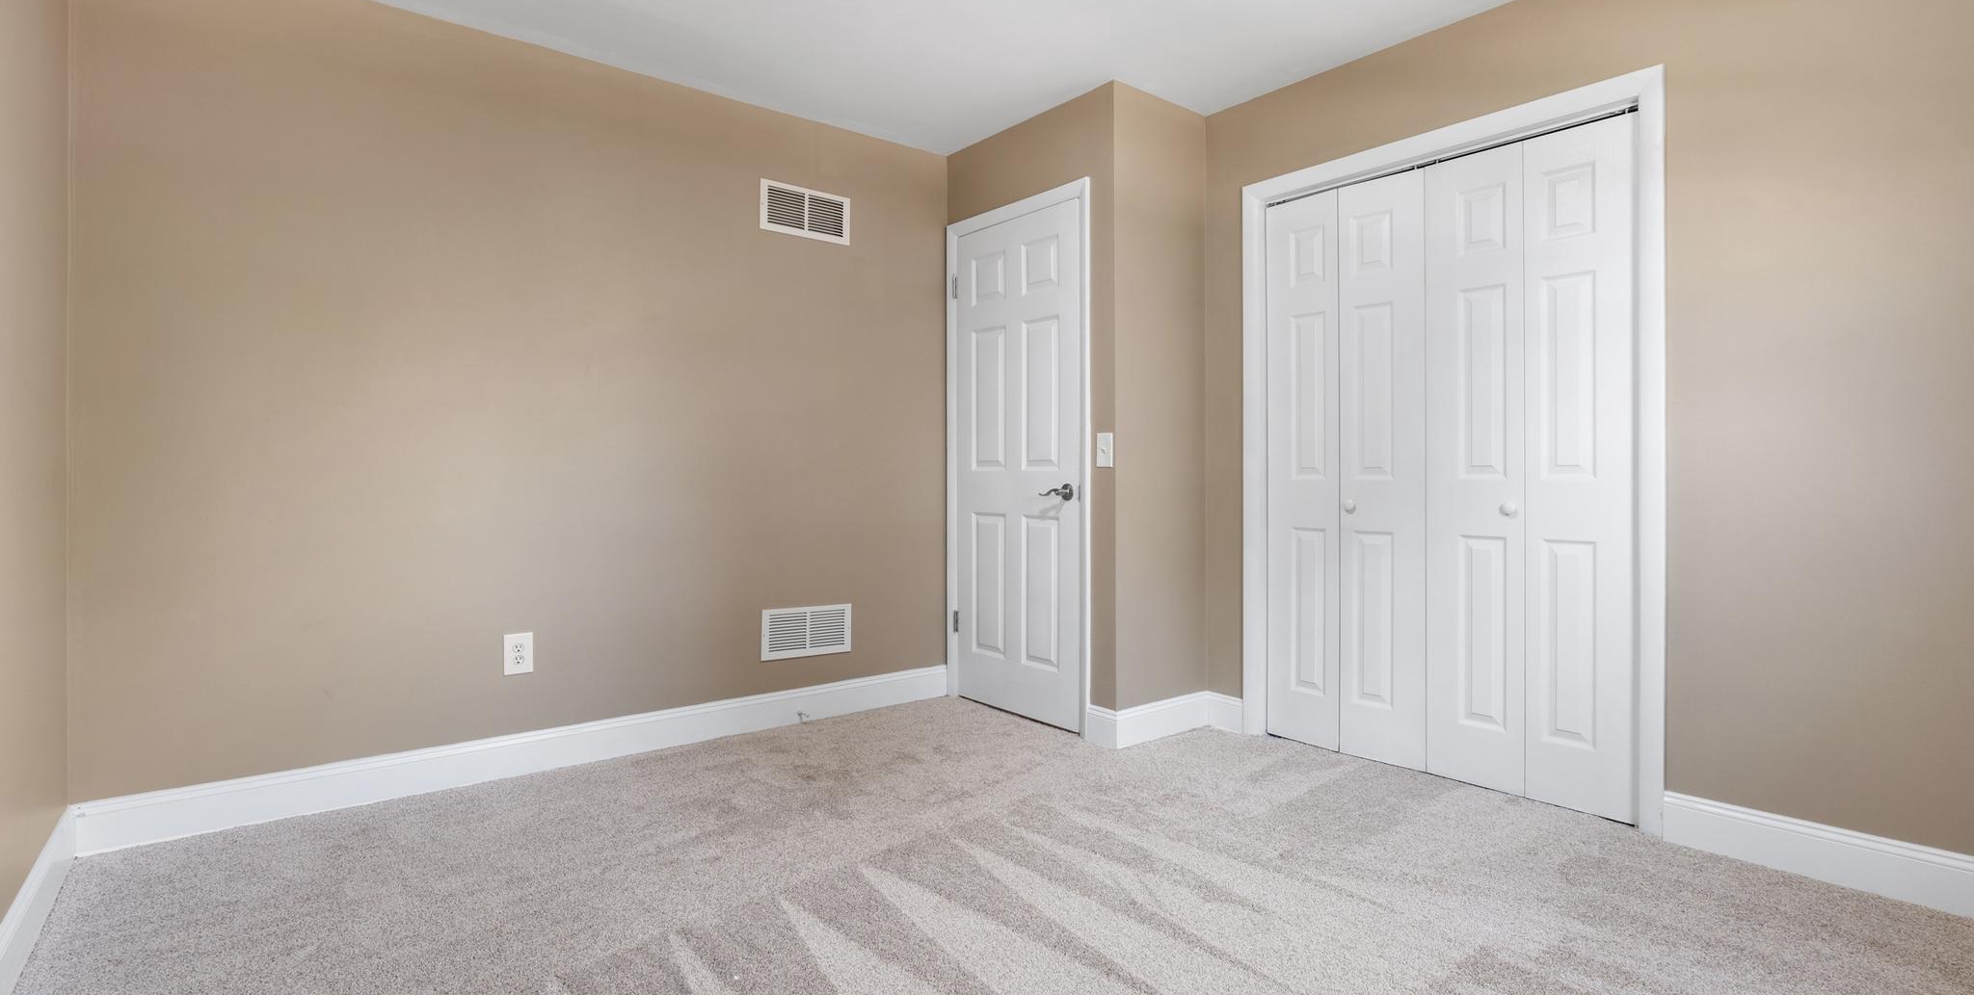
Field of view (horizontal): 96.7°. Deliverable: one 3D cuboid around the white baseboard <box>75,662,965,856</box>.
[{"bbox_3d":[-1.290,0.871,3.192,2.841,0.136,0.016,0,1,-39],"label":"white baseboard"}]

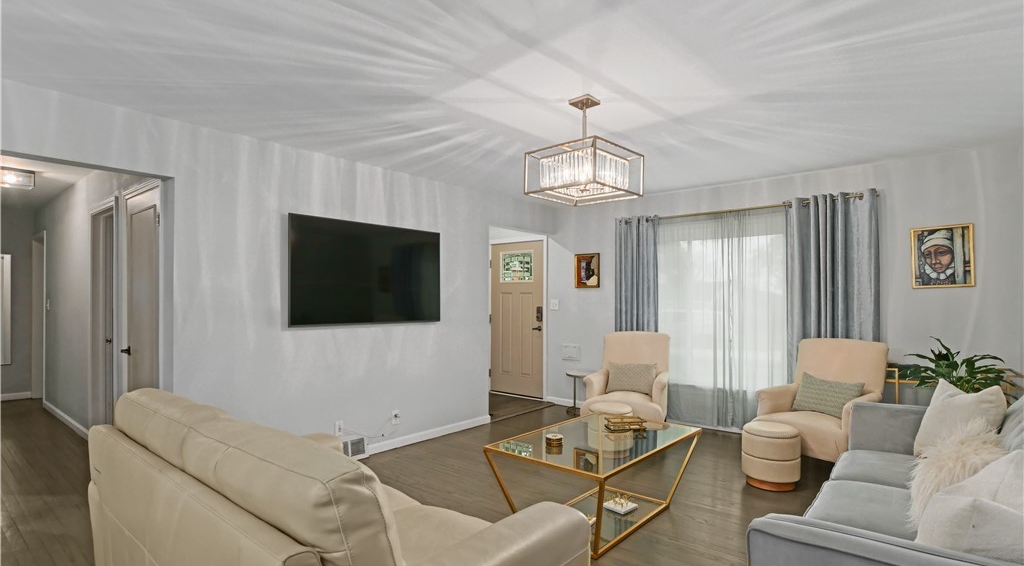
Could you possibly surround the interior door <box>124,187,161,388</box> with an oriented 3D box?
[{"bbox_3d":[-2.604,0.388,3.335,0.745,2.030,0.045,-1,-2,38],"label":"interior door"}]

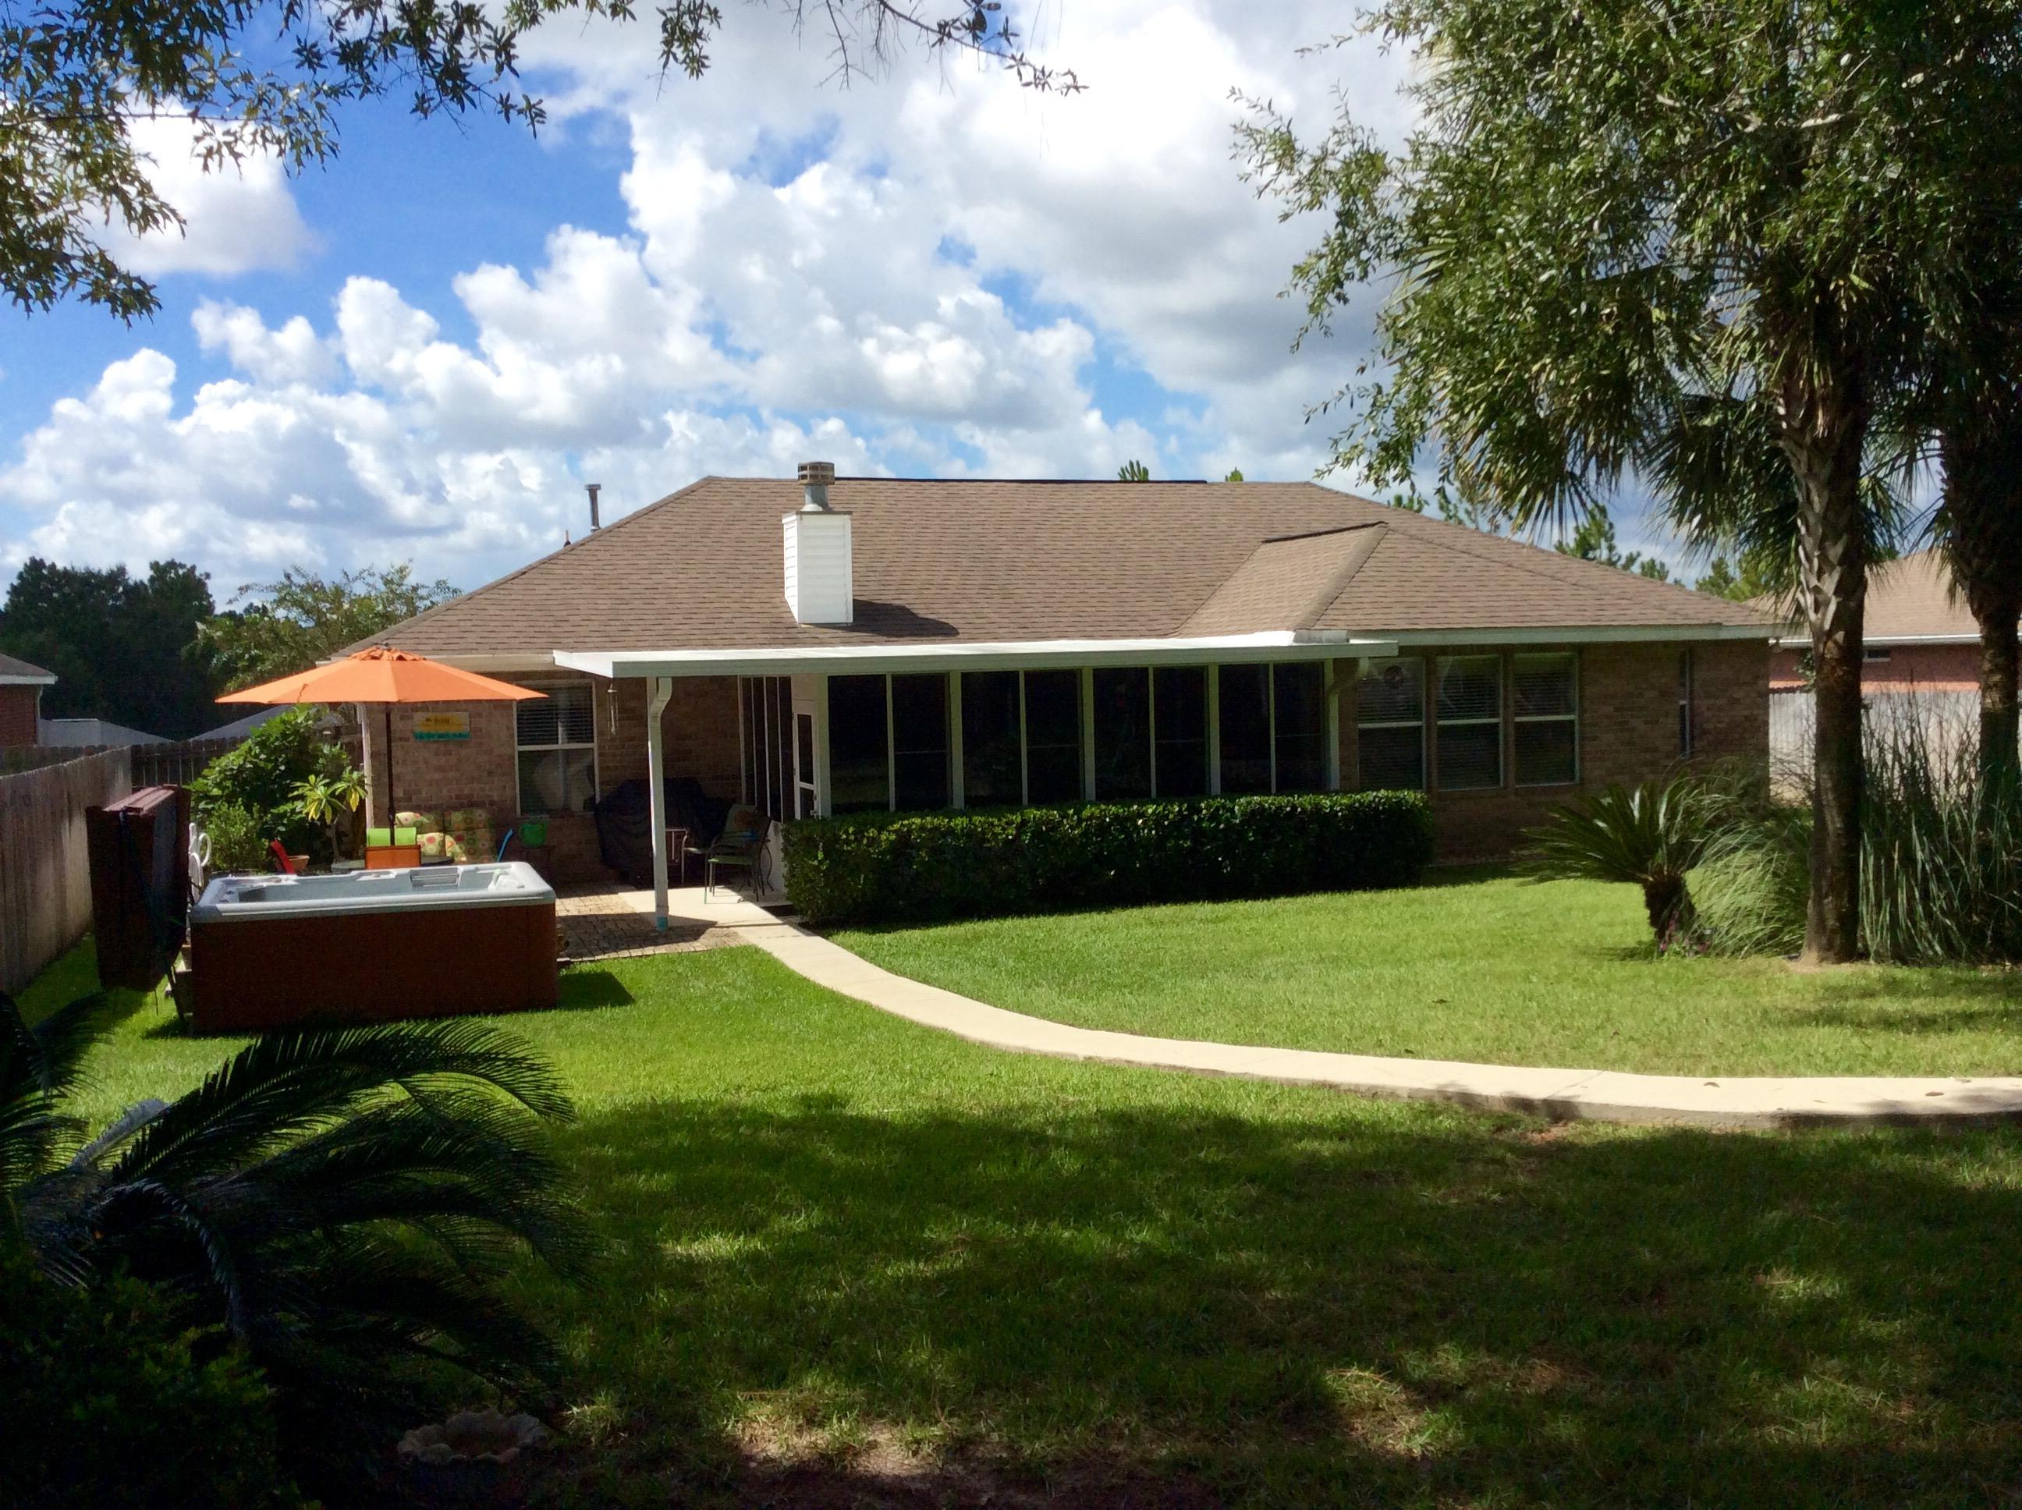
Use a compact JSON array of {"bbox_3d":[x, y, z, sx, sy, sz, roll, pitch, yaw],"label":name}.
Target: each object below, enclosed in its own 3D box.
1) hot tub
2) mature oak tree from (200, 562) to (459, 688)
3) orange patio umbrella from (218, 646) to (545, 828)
[{"bbox_3d":[-4.625,1.329,13.633,2.310,0.870,2.300,-2,3,-19],"label":"hot tub"},{"bbox_3d":[-12.962,-1.347,36.107,5.500,4.717,5.400,-2,3,-19],"label":"mature oak tree"},{"bbox_3d":[-5.345,0.352,16.057,2.640,2.588,2.640,-2,3,-19],"label":"orange patio umbrella"}]

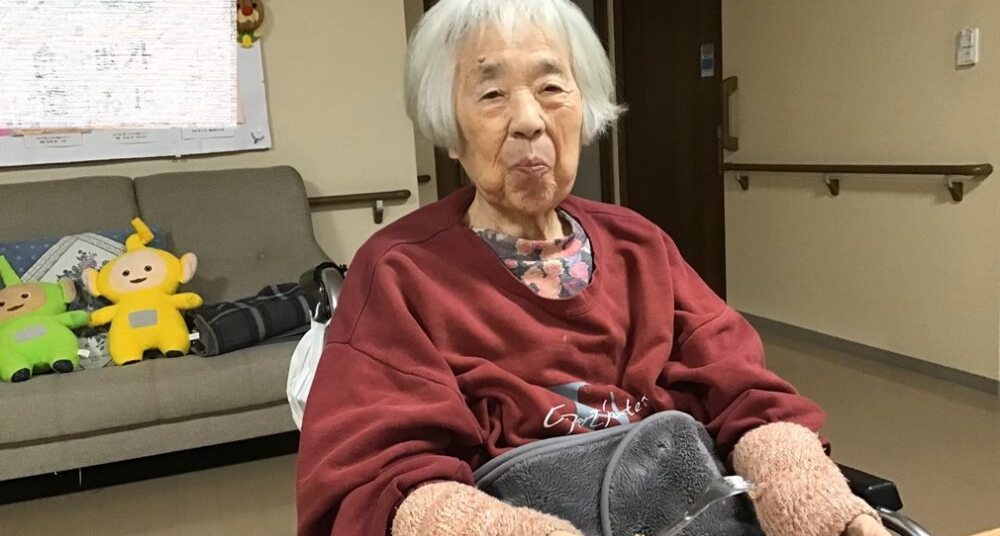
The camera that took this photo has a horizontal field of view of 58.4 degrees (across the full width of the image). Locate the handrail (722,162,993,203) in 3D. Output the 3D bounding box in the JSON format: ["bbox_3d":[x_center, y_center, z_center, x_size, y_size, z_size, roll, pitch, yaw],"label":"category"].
[{"bbox_3d":[1.421,-0.379,3.837,0.088,0.132,1.530,-6,9,-20],"label":"handrail"}]

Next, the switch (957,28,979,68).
[{"bbox_3d":[1.657,-0.780,3.166,0.016,0.120,0.070,-6,9,-20],"label":"switch"}]

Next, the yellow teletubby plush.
[{"bbox_3d":[-1.195,0.082,3.002,0.360,0.480,0.210,-6,-1,-20],"label":"yellow teletubby plush"}]

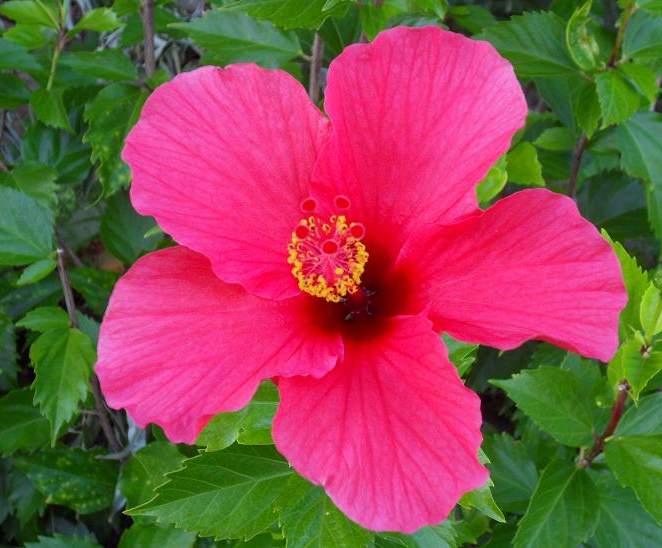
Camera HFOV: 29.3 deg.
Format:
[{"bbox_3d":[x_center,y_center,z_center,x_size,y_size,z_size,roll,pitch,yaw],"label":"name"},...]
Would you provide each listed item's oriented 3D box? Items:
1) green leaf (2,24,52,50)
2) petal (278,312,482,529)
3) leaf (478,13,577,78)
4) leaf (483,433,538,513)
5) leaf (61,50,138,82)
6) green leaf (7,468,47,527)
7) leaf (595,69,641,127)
[{"bbox_3d":[-0.114,-0.089,0.475,0.019,0.011,0.007,0,-17,0],"label":"green leaf"},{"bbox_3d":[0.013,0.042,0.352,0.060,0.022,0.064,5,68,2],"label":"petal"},{"bbox_3d":[0.067,-0.079,0.435,0.039,0.010,0.021,16,72,7],"label":"leaf"},{"bbox_3d":[0.061,0.068,0.435,0.022,0.010,0.028,6,64,3],"label":"leaf"},{"bbox_3d":[-0.087,-0.078,0.475,0.031,0.013,0.015,-9,54,-6],"label":"leaf"},{"bbox_3d":[-0.114,0.084,0.475,0.015,0.022,0.008,-6,0,-2],"label":"green leaf"},{"bbox_3d":[0.099,-0.061,0.435,0.016,0.008,0.021,-6,73,-8],"label":"leaf"}]

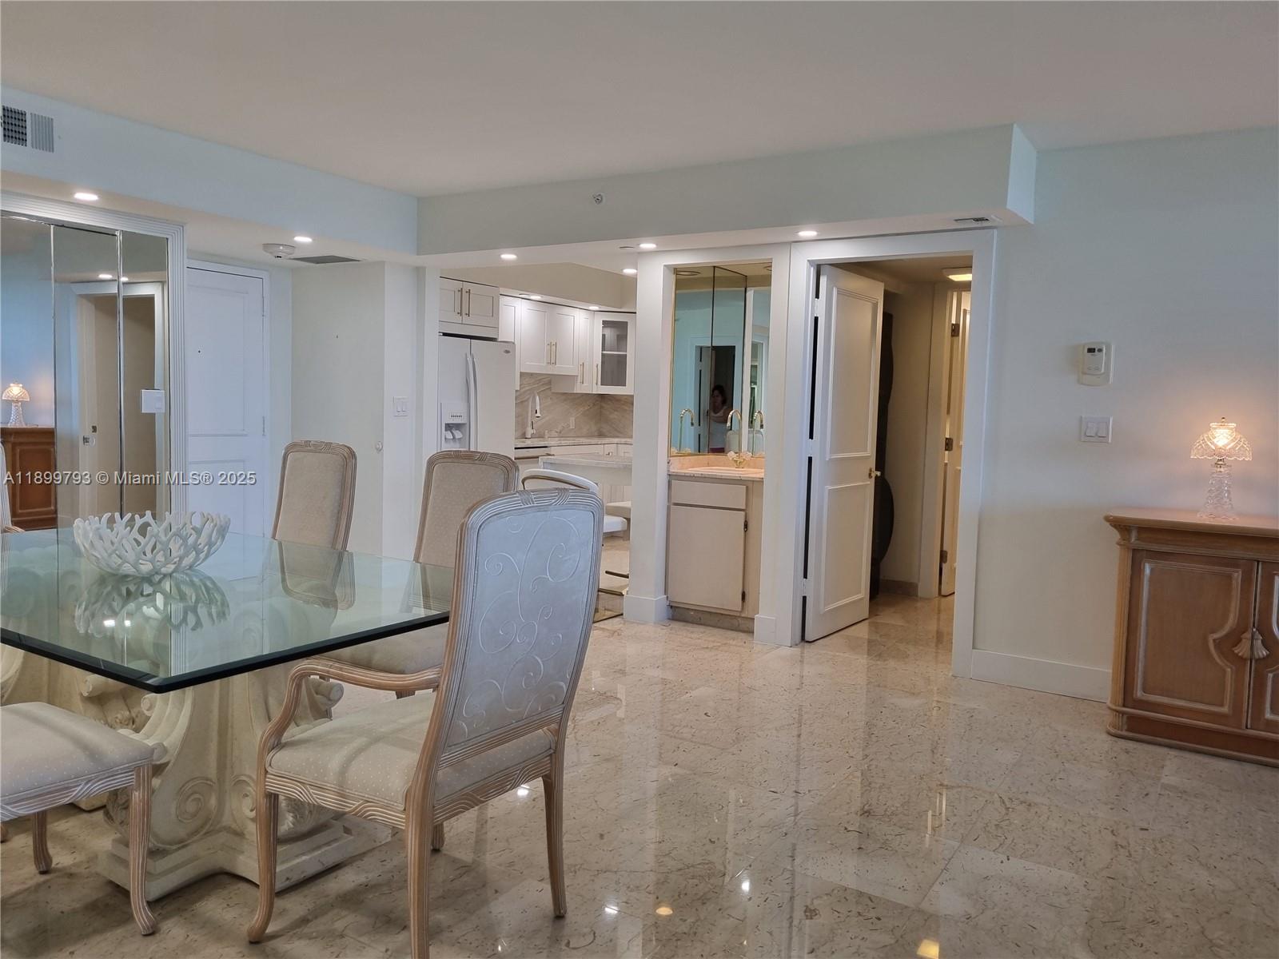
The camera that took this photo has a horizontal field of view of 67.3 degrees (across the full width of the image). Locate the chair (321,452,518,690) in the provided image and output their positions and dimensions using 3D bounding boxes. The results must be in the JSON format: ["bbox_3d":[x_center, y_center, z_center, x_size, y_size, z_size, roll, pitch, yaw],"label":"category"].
[{"bbox_3d":[-0.783,0.463,3.267,0.545,1.102,0.668,4,5,32],"label":"chair"}]

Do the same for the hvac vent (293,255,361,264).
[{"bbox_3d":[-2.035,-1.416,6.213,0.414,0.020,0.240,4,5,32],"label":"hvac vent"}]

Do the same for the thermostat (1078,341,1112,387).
[{"bbox_3d":[2.034,-0.516,4.288,0.134,0.195,0.040,4,5,32],"label":"thermostat"}]

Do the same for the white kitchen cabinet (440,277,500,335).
[{"bbox_3d":[-1.551,-1.270,7.186,0.610,0.396,0.811,4,5,32],"label":"white kitchen cabinet"}]

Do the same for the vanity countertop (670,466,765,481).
[{"bbox_3d":[0.570,-0.025,5.656,0.661,0.030,0.571,4,5,32],"label":"vanity countertop"}]

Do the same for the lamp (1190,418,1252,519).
[{"bbox_3d":[2.317,-0.044,3.833,0.244,0.402,0.244,4,5,32],"label":"lamp"}]

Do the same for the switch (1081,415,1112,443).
[{"bbox_3d":[2.053,-0.224,4.310,0.126,0.119,0.015,4,5,32],"label":"switch"}]

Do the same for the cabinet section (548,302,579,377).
[{"bbox_3d":[-0.821,-1.274,8.883,0.330,0.615,0.420,4,5,33],"label":"cabinet section"}]

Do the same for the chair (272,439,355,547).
[{"bbox_3d":[-1.471,0.410,3.692,0.545,1.102,0.668,4,5,32],"label":"chair"}]

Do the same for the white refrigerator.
[{"bbox_3d":[-1.507,-0.181,7.204,0.800,1.715,0.850,4,5,32],"label":"white refrigerator"}]

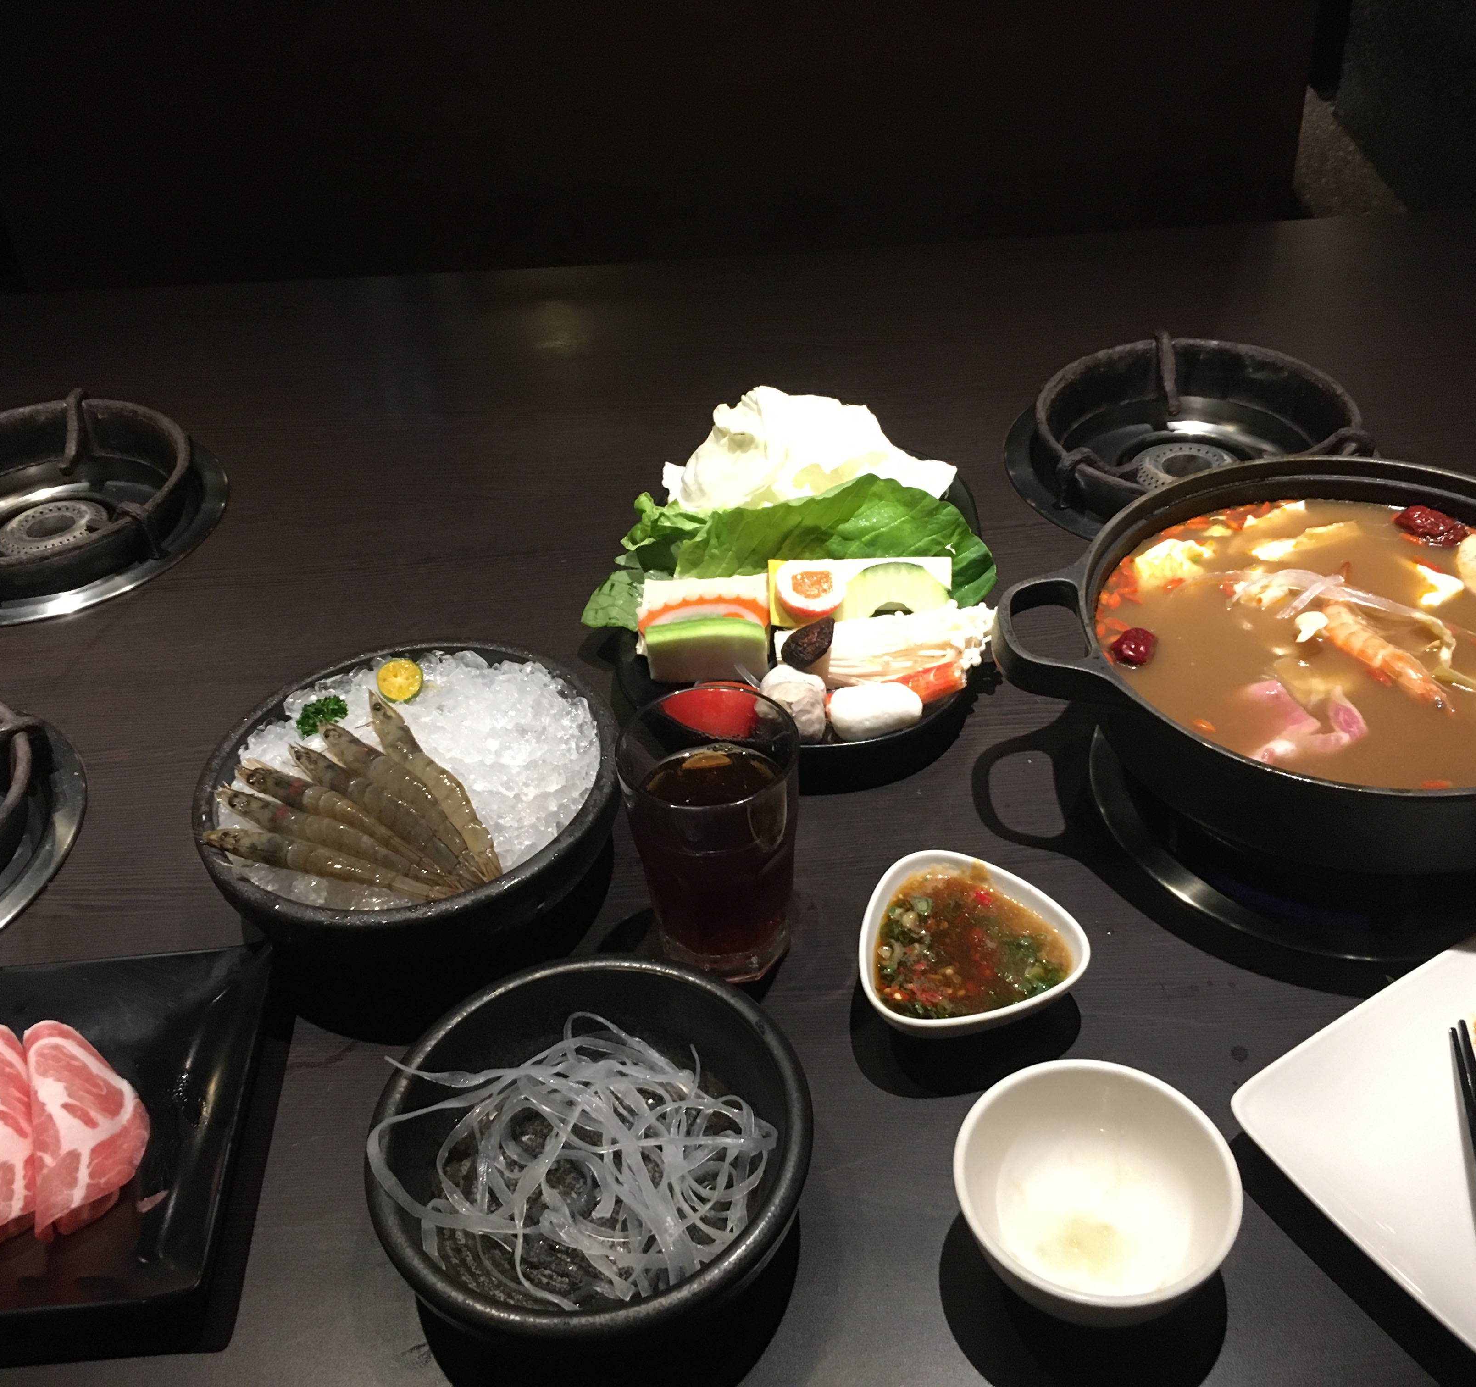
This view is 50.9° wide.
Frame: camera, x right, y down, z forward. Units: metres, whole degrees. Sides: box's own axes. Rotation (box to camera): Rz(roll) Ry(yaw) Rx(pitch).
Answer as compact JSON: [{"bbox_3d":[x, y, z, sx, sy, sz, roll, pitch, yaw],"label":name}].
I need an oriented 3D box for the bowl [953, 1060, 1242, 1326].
[{"bbox_3d":[0.129,0.191,0.567,0.100,0.054,0.100,-3,40,2],"label":"bowl"}]

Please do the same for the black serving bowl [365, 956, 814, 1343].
[{"bbox_3d":[-0.053,0.182,0.592,0.164,0.057,0.164,-3,40,2],"label":"black serving bowl"}]

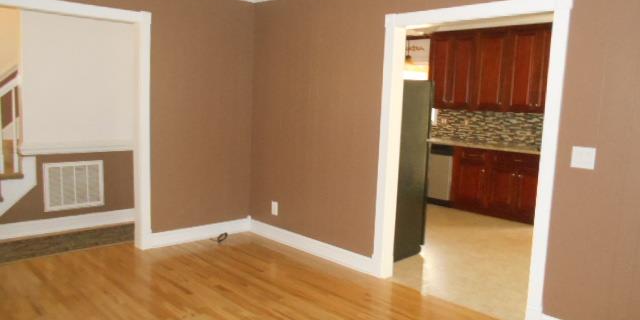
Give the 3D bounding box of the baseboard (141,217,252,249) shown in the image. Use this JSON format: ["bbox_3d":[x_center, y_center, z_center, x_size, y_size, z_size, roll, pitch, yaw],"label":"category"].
[{"bbox_3d":[-1.181,0.723,4.768,1.149,0.148,0.020,-4,9,-41],"label":"baseboard"}]

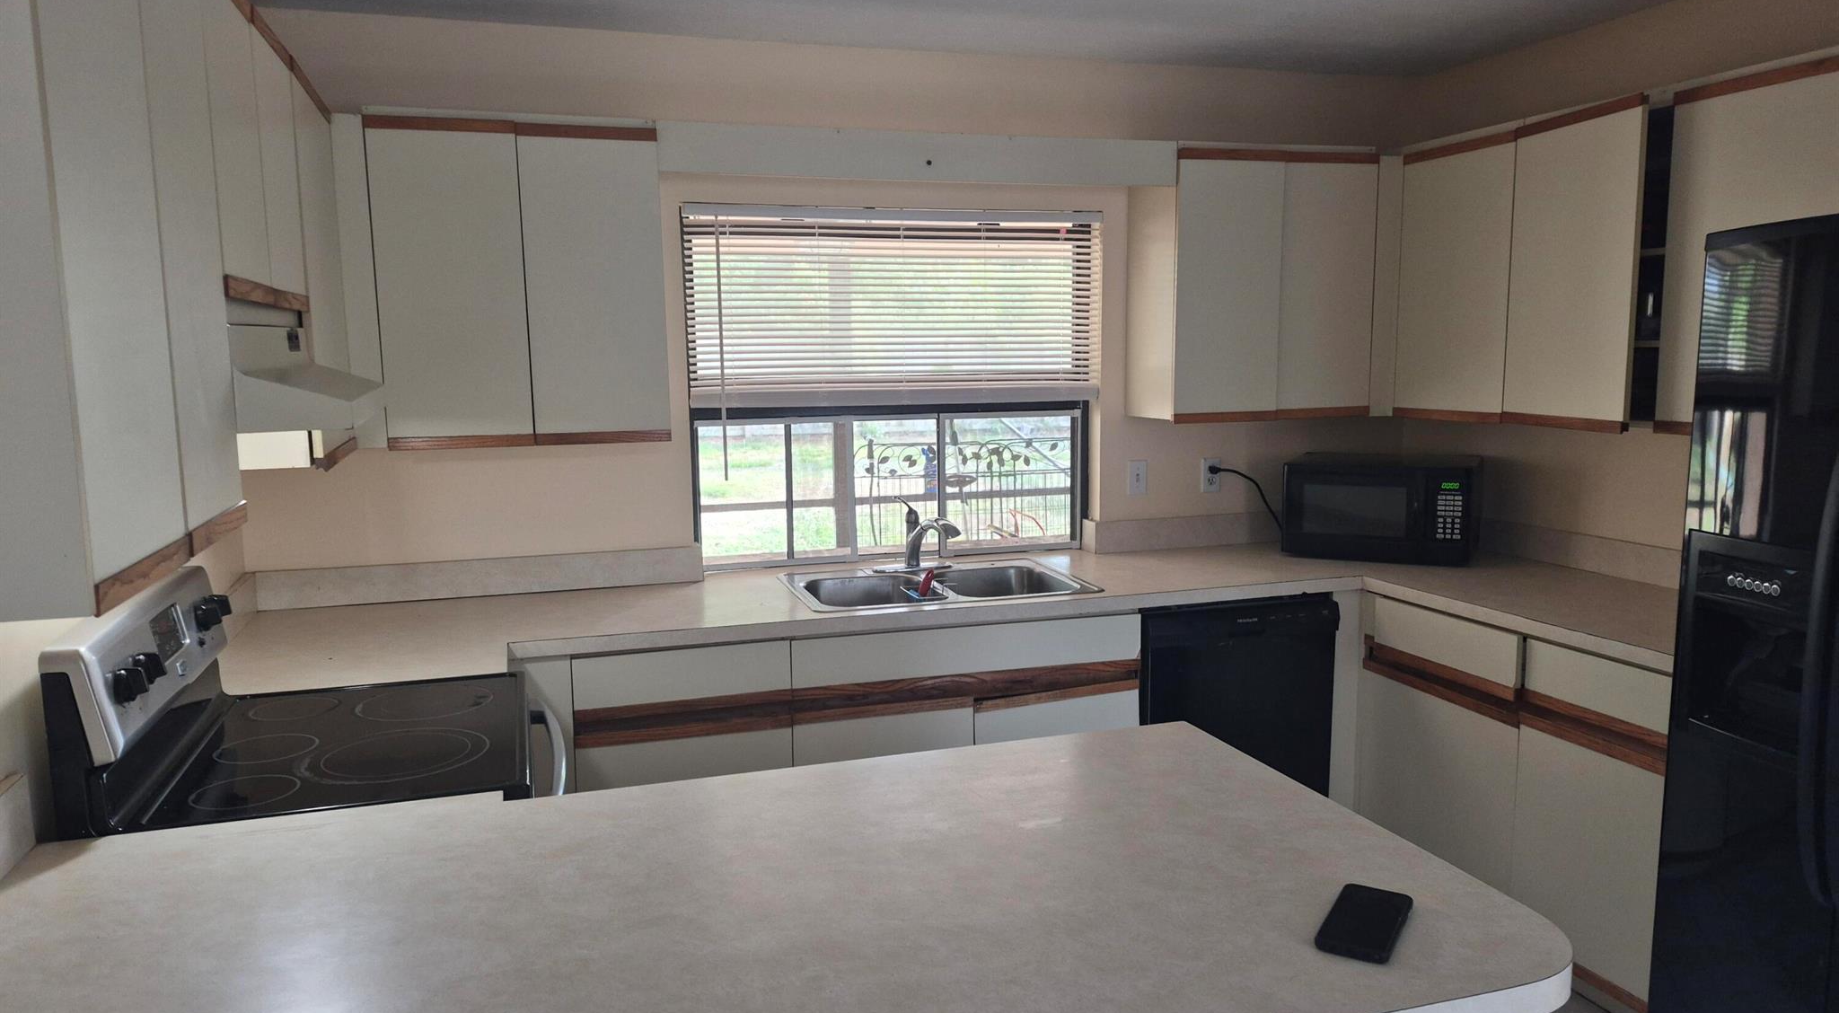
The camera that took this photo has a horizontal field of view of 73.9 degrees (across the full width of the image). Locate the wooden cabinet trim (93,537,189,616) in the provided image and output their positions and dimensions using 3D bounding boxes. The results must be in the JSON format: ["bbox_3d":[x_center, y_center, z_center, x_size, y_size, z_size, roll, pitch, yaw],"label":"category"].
[{"bbox_3d":[-0.815,0.068,1.275,0.021,0.031,0.350,-3,8,-18],"label":"wooden cabinet trim"}]

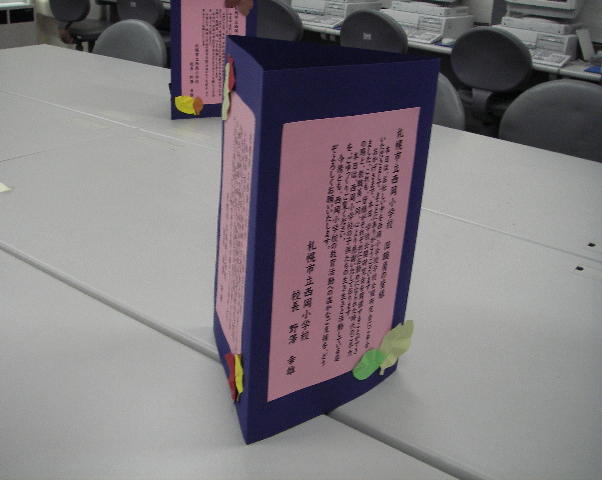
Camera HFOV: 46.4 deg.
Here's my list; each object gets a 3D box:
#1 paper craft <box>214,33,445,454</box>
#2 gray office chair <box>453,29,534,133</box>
[{"bbox_3d":[-0.022,-0.022,0.801,0.241,0.390,0.206,-16,30,-39],"label":"paper craft"},{"bbox_3d":[1.074,-0.723,3.786,0.500,0.880,0.550,19,27,32],"label":"gray office chair"}]

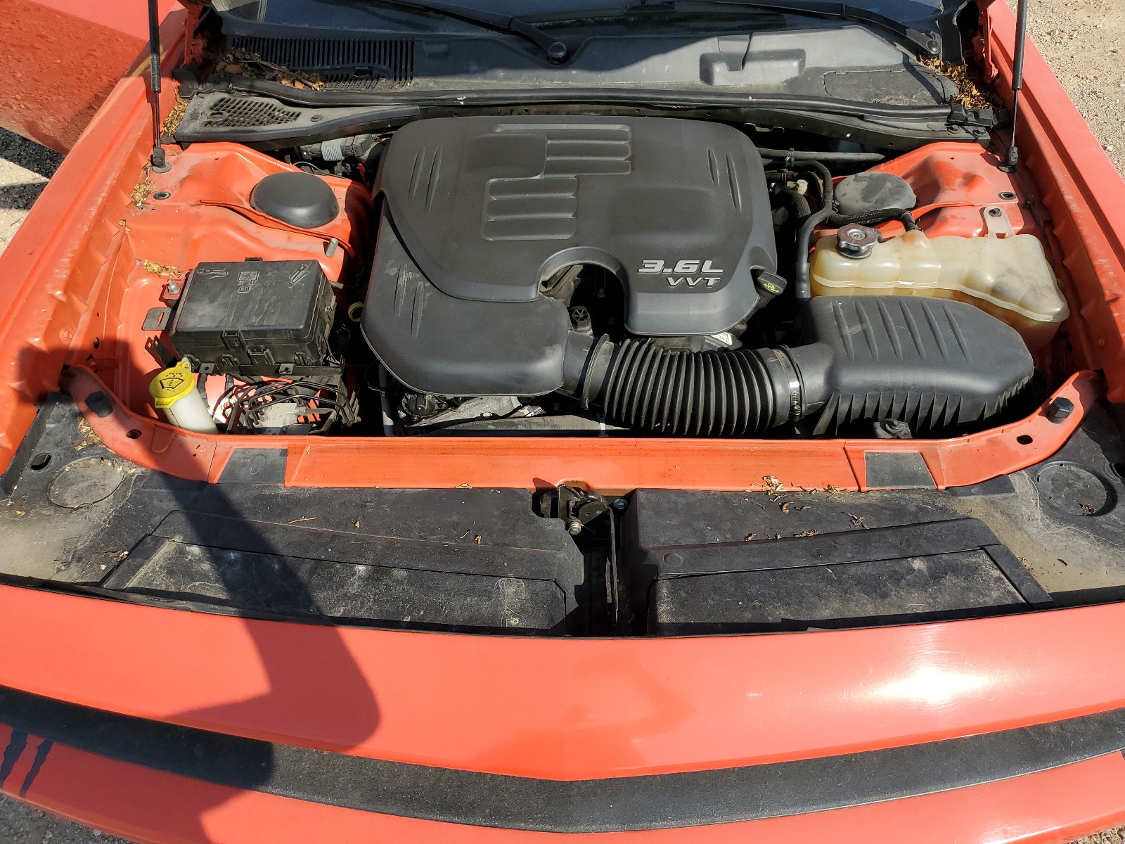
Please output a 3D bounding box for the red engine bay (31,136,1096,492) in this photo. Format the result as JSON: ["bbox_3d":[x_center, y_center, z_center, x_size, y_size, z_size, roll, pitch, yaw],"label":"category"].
[{"bbox_3d":[0.030,-0.111,1.378,1.440,0.380,0.790,1,46,1],"label":"red engine bay"}]

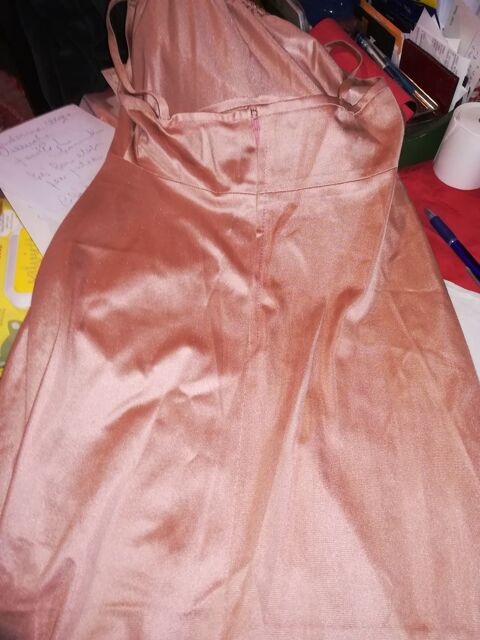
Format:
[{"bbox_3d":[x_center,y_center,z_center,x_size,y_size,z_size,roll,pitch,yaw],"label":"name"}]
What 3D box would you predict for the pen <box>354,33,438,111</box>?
[{"bbox_3d":[0.186,-0.300,0.578,0.012,0.012,0.147,-24,65,-16],"label":"pen"}]

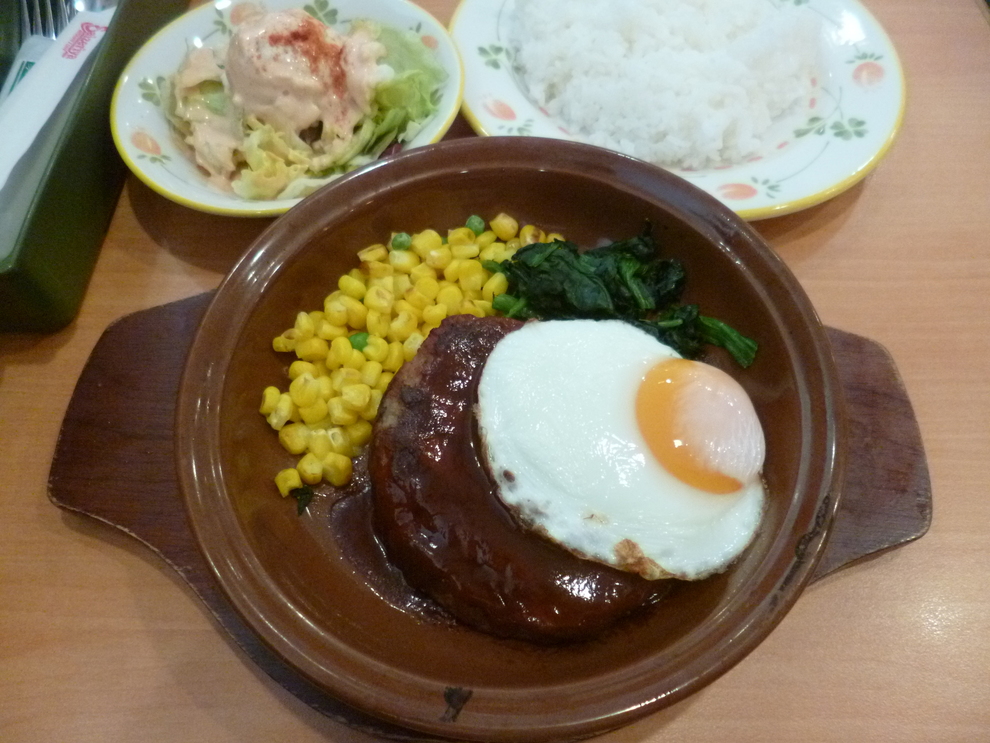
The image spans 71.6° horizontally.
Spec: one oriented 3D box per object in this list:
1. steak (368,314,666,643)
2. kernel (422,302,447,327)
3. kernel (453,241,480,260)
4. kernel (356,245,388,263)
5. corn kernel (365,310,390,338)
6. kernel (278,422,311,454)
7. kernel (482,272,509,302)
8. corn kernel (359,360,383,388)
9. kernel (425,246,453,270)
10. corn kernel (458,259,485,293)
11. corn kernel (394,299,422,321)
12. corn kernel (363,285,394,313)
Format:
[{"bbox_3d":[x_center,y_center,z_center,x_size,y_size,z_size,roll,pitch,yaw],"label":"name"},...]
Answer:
[{"bbox_3d":[0.012,0.031,0.246,0.108,0.023,0.122,-27,64,-14],"label":"steak"},{"bbox_3d":[-0.022,-0.020,0.245,0.009,0.007,0.008,-11,64,-7],"label":"kernel"},{"bbox_3d":[-0.011,-0.047,0.274,0.010,0.008,0.006,-4,81,-2],"label":"kernel"},{"bbox_3d":[-0.050,-0.048,0.278,0.012,0.007,0.007,-20,83,-8],"label":"kernel"},{"bbox_3d":[-0.044,-0.017,0.255,0.008,0.007,0.011,-12,63,-6],"label":"corn kernel"},{"bbox_3d":[-0.066,0.022,0.227,0.010,0.008,0.009,27,66,11],"label":"kernel"},{"bbox_3d":[0.000,-0.032,0.264,0.007,0.007,0.012,31,81,6],"label":"kernel"},{"bbox_3d":[-0.044,0.001,0.245,0.006,0.008,0.009,22,75,1],"label":"corn kernel"},{"bbox_3d":[-0.023,-0.046,0.279,0.011,0.008,0.009,-17,62,-9],"label":"kernel"},{"bbox_3d":[-0.009,-0.038,0.277,0.009,0.007,0.012,-4,61,-2],"label":"corn kernel"},{"bbox_3d":[-0.035,-0.025,0.276,0.012,0.008,0.008,32,66,17],"label":"corn kernel"},{"bbox_3d":[-0.043,-0.027,0.255,0.011,0.007,0.010,15,63,8],"label":"corn kernel"}]

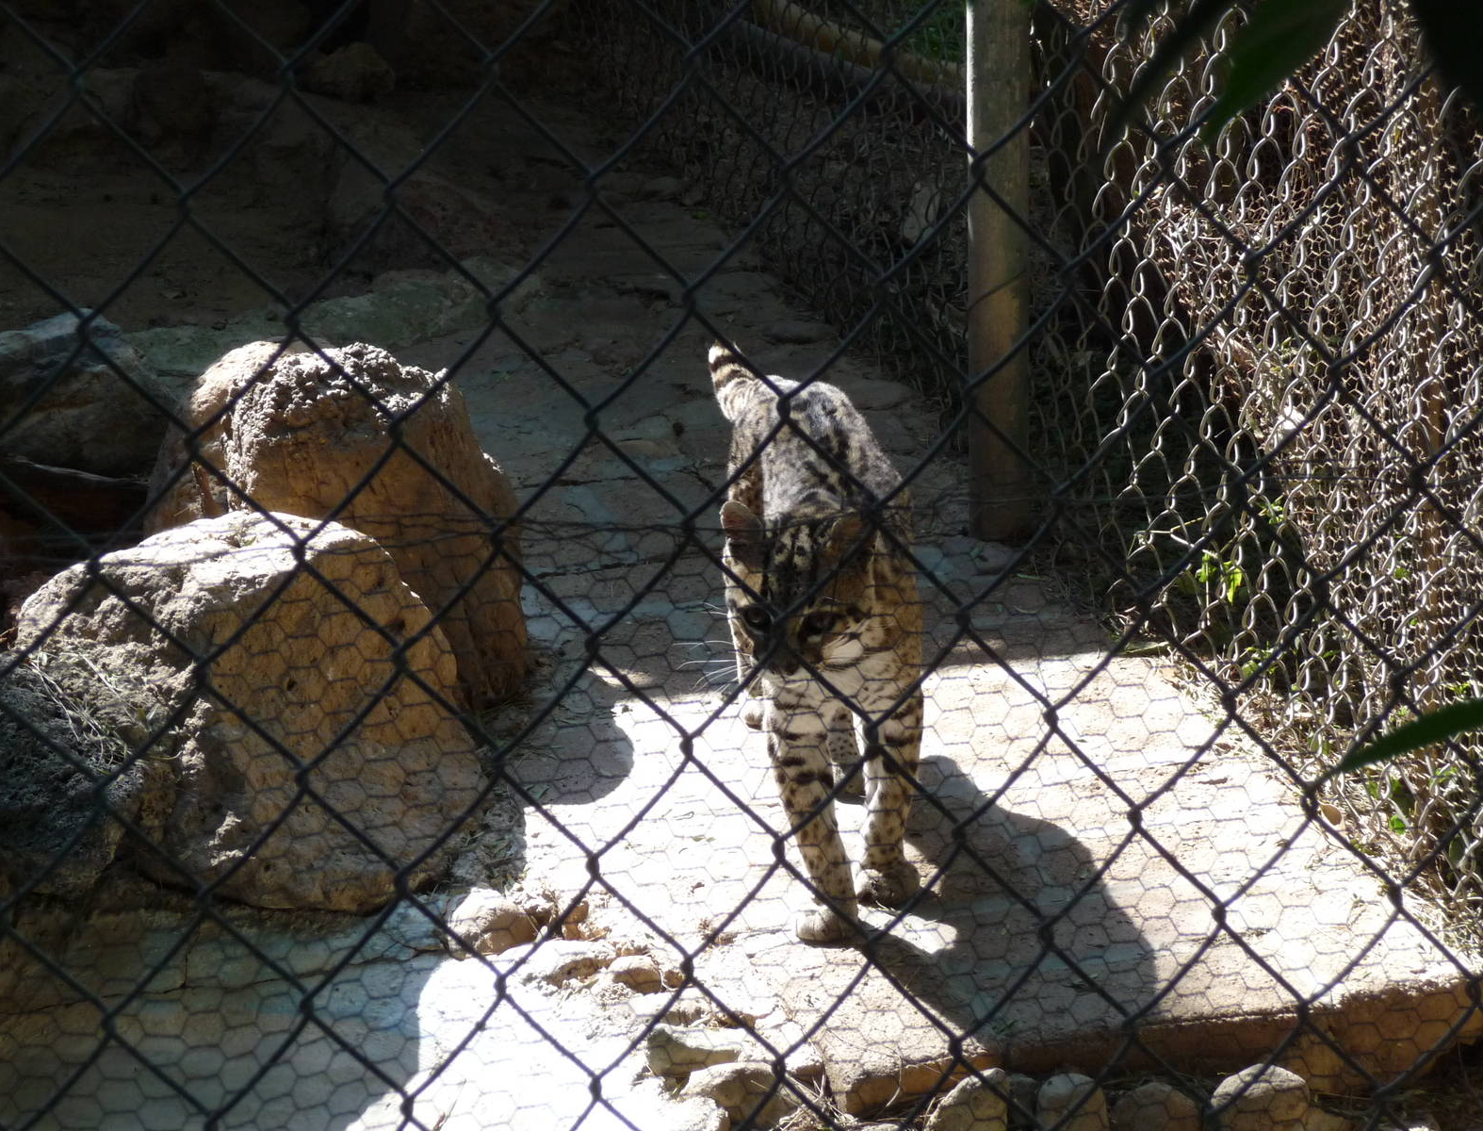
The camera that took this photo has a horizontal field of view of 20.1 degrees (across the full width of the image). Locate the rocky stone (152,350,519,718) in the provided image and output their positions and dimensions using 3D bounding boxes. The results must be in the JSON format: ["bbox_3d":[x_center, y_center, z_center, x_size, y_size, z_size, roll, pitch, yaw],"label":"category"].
[{"bbox_3d":[-0.356,-0.042,3.757,0.325,0.285,0.250,0,16,0],"label":"rocky stone"}]

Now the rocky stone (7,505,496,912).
[{"bbox_3d":[-0.374,0.109,3.280,0.345,0.250,0.280,0,16,0],"label":"rocky stone"}]

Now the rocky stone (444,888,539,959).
[{"bbox_3d":[-0.186,0.268,3.116,0.066,0.040,0.056,0,16,0],"label":"rocky stone"}]

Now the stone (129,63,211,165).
[{"bbox_3d":[-0.804,-0.642,5.916,0.108,0.130,0.110,0,16,0],"label":"stone"}]

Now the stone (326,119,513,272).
[{"bbox_3d":[-0.427,-0.492,5.521,0.228,0.165,0.200,0,16,0],"label":"stone"}]

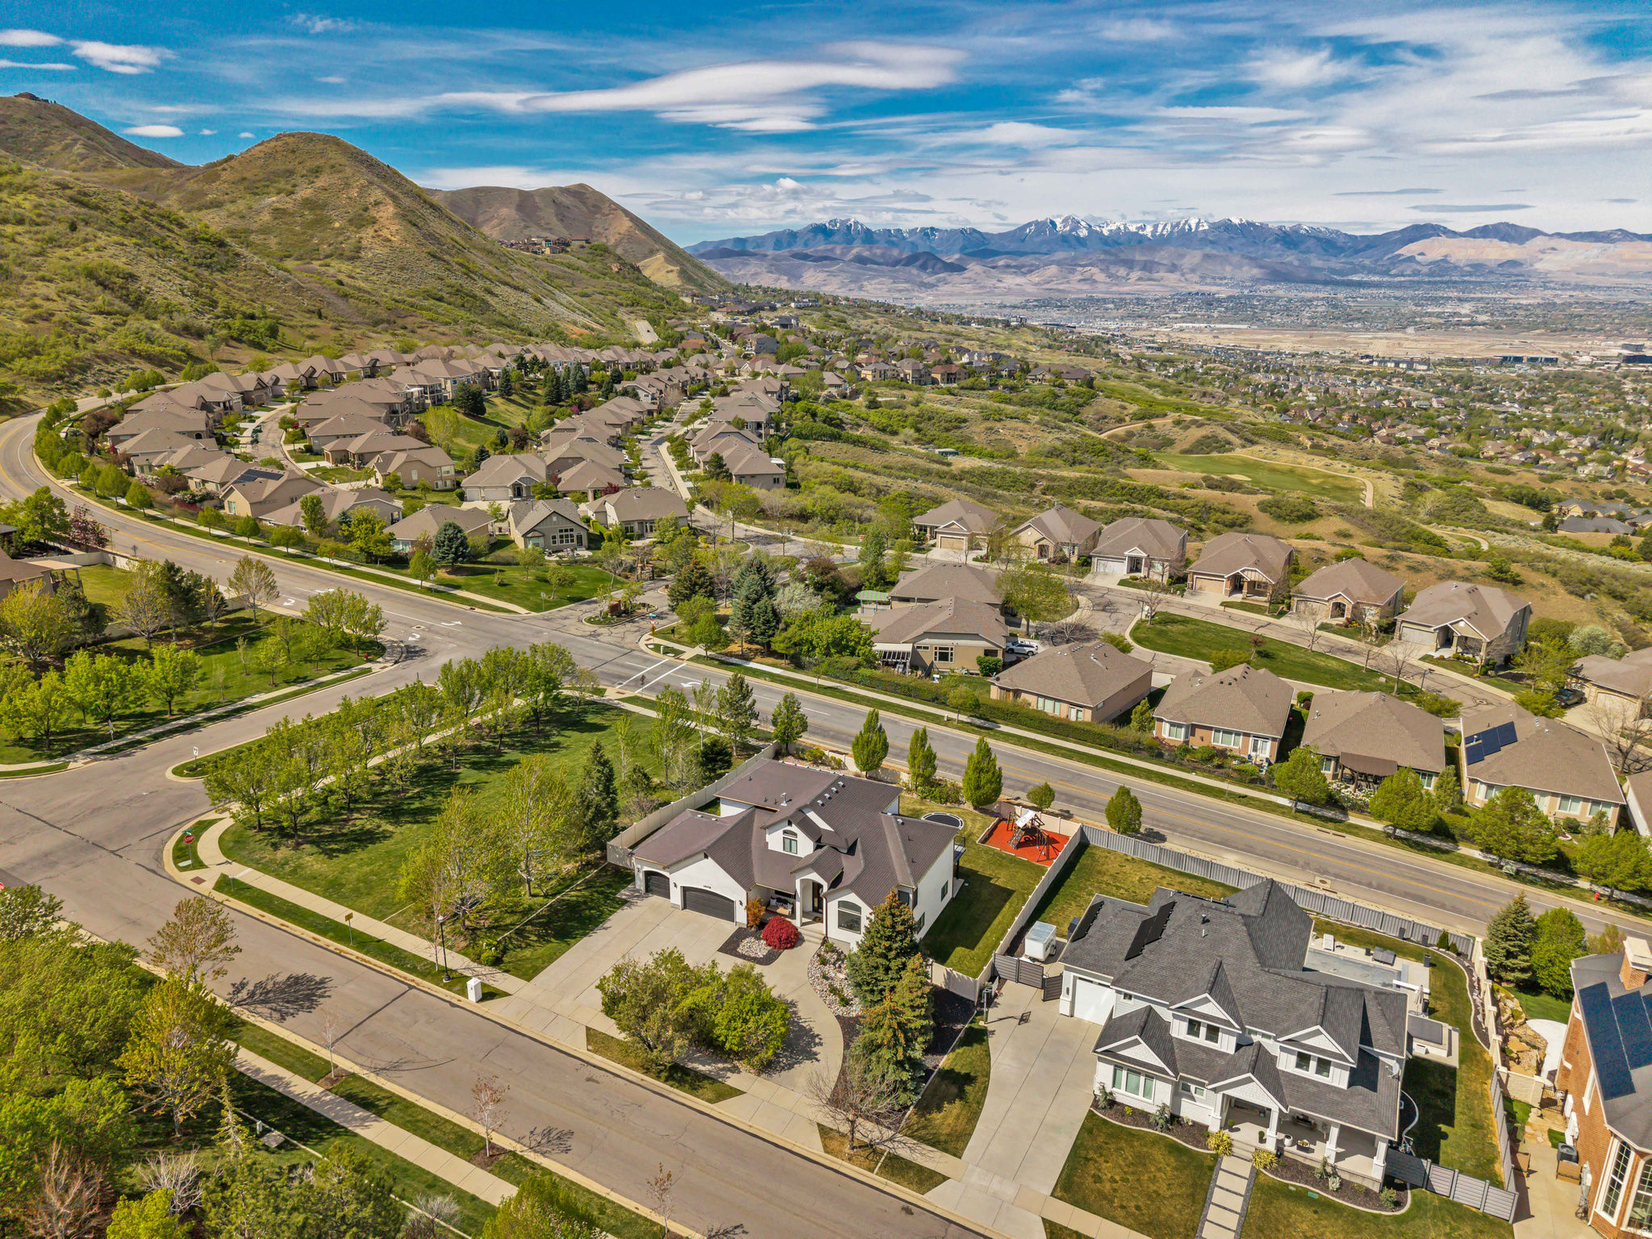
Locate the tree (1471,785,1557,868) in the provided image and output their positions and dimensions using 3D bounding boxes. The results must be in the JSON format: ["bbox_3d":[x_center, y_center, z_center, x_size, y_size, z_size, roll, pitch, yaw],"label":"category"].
[{"bbox_3d":[67.260,20.480,112.080,8.420,8.300,8.420,0,17,0],"label":"tree"}]

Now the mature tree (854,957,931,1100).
[{"bbox_3d":[4.257,25.584,71.694,4.800,9.600,4.800,0,17,0],"label":"mature tree"}]

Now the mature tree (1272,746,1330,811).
[{"bbox_3d":[47.260,15.950,113.970,5.780,7.160,5.780,8,19,23],"label":"mature tree"}]

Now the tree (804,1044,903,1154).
[{"bbox_3d":[1.504,28.228,67.058,5.400,6.400,5.400,0,17,0],"label":"tree"}]

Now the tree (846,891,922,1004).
[{"bbox_3d":[4.180,22.690,80.700,5.440,8.010,5.440,0,17,0],"label":"tree"}]

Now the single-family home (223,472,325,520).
[{"bbox_3d":[-95.680,-22.830,198.480,11.300,7.600,17.000,8,19,26],"label":"single-family home"}]

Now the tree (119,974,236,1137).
[{"bbox_3d":[-35.287,23.918,62.047,6.300,9.700,6.300,0,17,0],"label":"tree"}]

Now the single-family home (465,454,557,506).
[{"bbox_3d":[-61.480,-28.700,223.960,15.500,7.500,22.000,-1,17,-5],"label":"single-family home"}]

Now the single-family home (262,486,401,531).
[{"bbox_3d":[-78.923,-17.242,183.864,13.500,6.600,18.500,12,20,33],"label":"single-family home"}]

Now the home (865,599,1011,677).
[{"bbox_3d":[16.138,1.383,163.582,19.500,6.900,17.000,2,17,7],"label":"home"}]

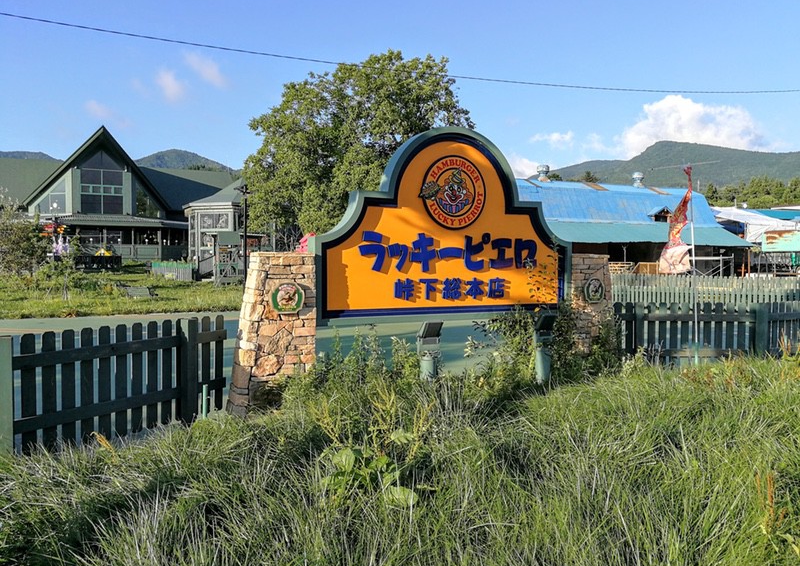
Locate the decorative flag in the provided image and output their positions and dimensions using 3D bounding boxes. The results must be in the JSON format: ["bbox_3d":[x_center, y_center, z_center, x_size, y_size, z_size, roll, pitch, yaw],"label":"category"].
[{"bbox_3d":[4.030,-0.924,9.121,0.460,1.560,0.220,0,2,12],"label":"decorative flag"}]

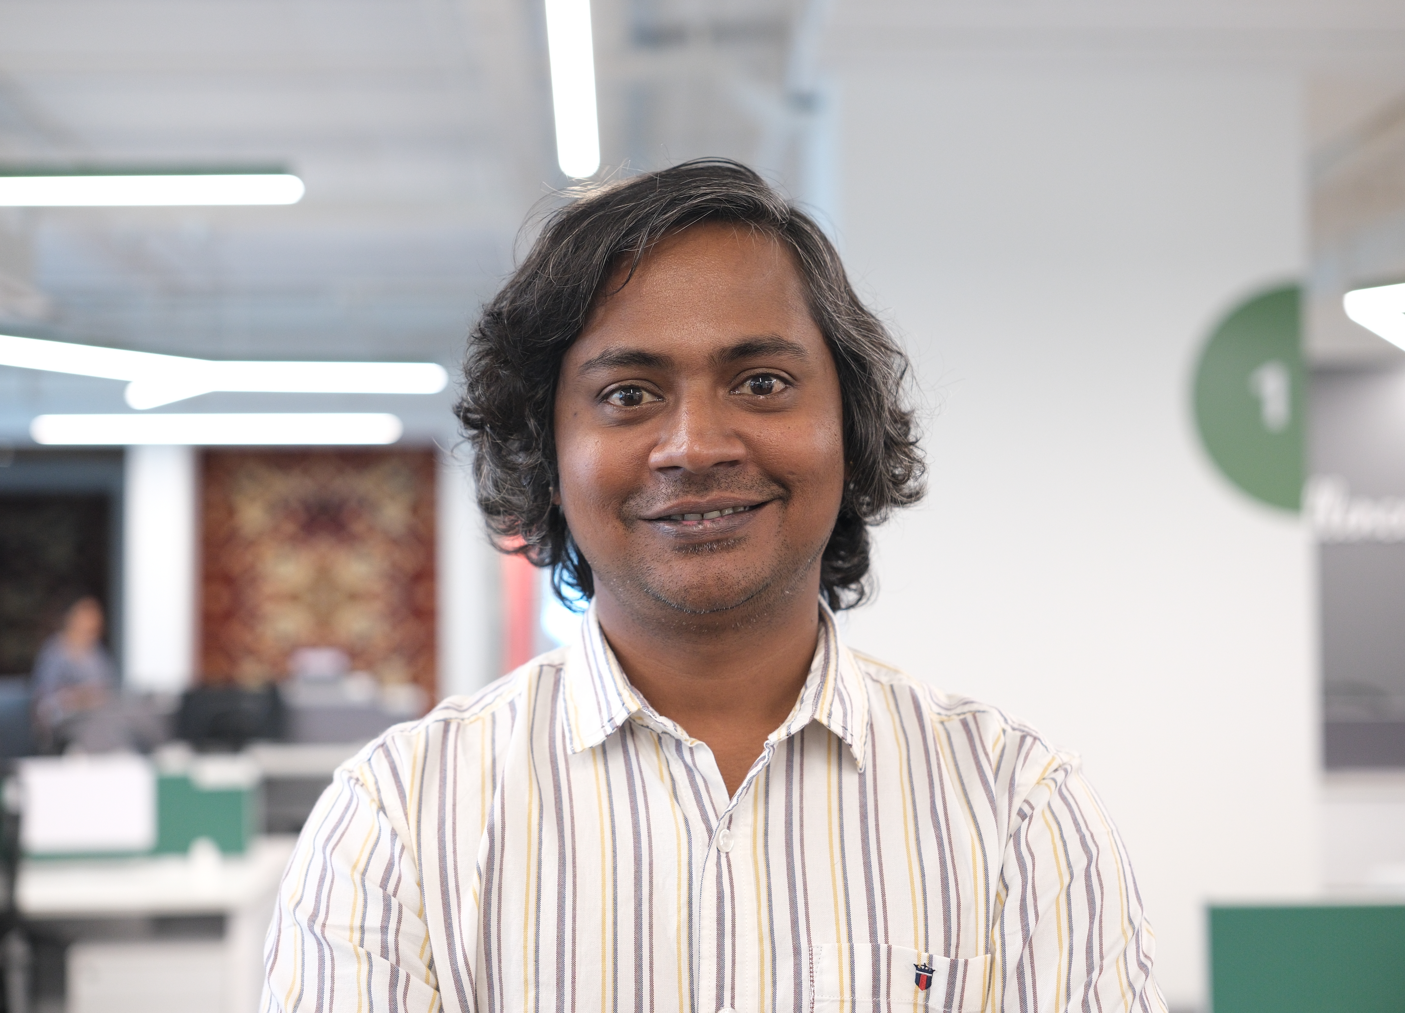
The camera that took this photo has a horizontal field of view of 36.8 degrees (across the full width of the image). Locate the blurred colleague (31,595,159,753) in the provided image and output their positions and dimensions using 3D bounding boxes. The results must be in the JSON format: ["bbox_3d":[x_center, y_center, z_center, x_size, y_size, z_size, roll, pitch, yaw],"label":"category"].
[{"bbox_3d":[-2.707,1.050,9.500,0.750,1.280,0.520,-3,-4,37],"label":"blurred colleague"}]

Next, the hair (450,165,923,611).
[{"bbox_3d":[-0.007,-0.064,1.110,0.245,0.240,0.225,-3,-2,0],"label":"hair"}]

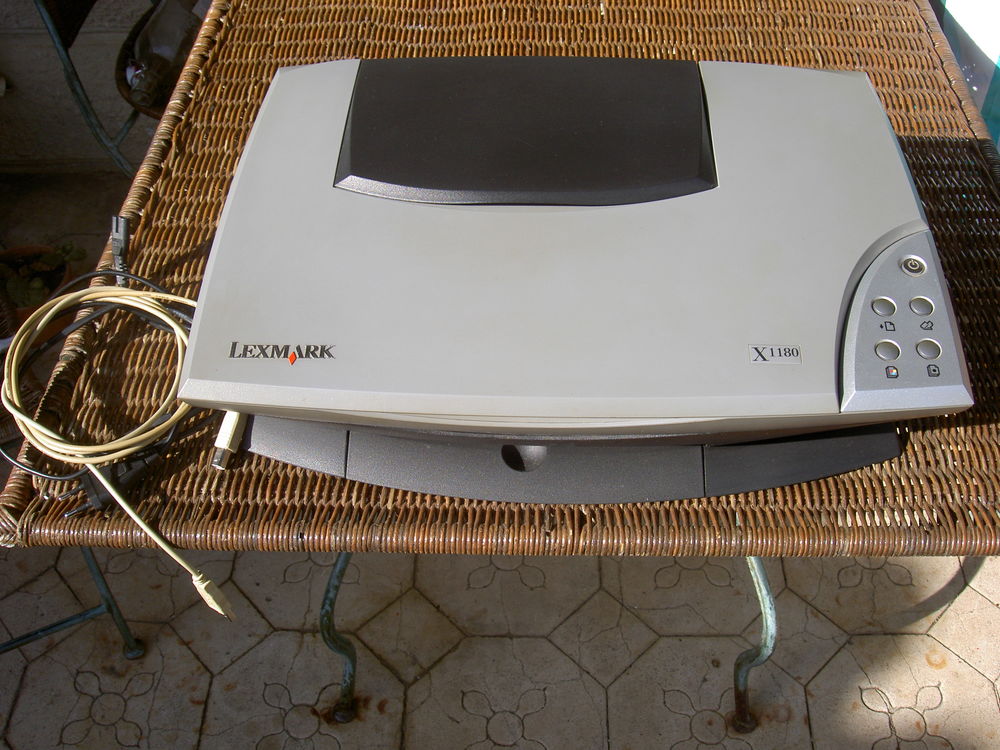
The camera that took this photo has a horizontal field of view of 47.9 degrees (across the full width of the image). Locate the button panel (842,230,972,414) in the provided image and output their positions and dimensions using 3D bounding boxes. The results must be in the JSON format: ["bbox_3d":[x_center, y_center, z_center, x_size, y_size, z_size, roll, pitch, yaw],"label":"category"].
[{"bbox_3d":[0.216,-0.035,0.624,0.076,0.016,0.143,1,48,2],"label":"button panel"}]

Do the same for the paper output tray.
[{"bbox_3d":[0.048,0.042,0.722,0.414,0.022,0.092,0,47,1],"label":"paper output tray"}]

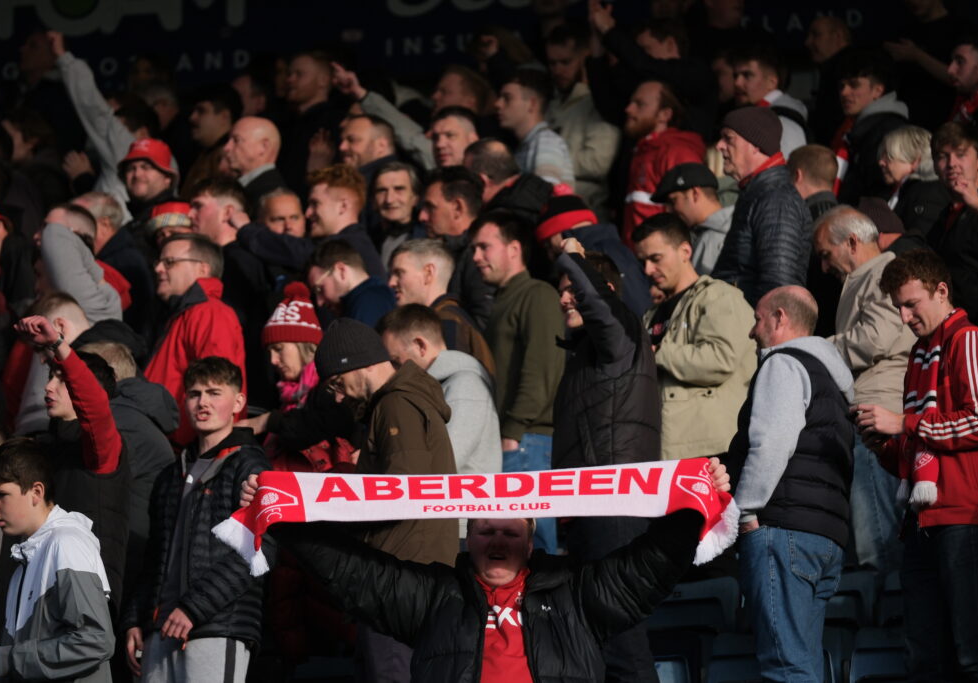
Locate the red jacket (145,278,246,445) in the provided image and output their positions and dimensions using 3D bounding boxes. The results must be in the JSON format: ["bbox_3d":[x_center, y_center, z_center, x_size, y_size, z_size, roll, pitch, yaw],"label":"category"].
[{"bbox_3d":[-0.947,0.151,19.372,0.360,0.720,0.500,1,-5,-9],"label":"red jacket"}]

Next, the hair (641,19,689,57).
[{"bbox_3d":[0.679,-1.176,23.100,0.200,0.140,0.170,6,-9,-39],"label":"hair"}]

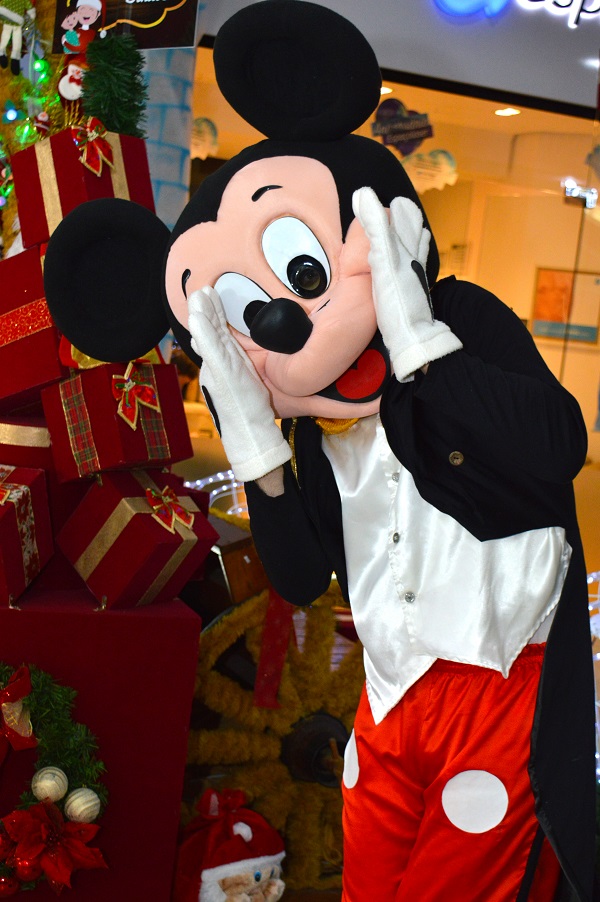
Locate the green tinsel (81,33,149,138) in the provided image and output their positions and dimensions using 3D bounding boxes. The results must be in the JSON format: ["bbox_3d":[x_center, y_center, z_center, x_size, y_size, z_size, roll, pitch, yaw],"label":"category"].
[{"bbox_3d":[-0.368,-0.720,2.850,0.135,0.225,0.135,5,7,-9],"label":"green tinsel"}]

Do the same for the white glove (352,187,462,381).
[{"bbox_3d":[0.147,-0.249,2.070,0.115,0.275,0.130,-14,-17,-9],"label":"white glove"}]

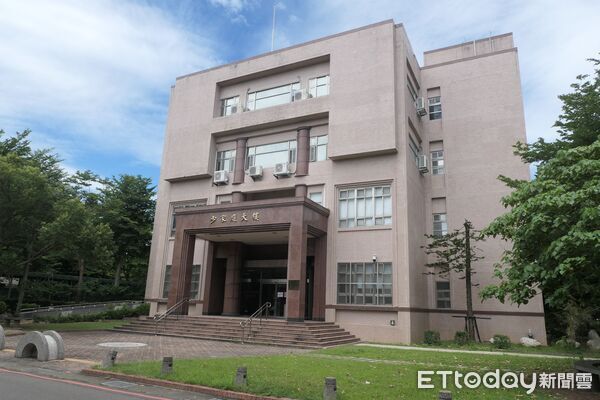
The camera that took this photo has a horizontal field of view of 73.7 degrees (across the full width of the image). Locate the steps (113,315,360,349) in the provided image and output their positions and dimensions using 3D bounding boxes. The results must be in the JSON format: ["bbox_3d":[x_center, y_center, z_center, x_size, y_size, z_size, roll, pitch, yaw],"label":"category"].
[{"bbox_3d":[-3.144,6.461,20.260,11.264,0.777,5.220,-5,-16,26],"label":"steps"}]

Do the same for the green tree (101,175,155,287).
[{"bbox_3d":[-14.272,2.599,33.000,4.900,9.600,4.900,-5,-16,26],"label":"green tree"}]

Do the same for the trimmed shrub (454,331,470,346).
[{"bbox_3d":[7.696,6.565,19.001,0.700,0.680,0.700,-5,-16,26],"label":"trimmed shrub"}]

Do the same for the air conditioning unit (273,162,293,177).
[{"bbox_3d":[-1.020,-1.821,23.577,0.800,0.600,0.330,-5,-16,26],"label":"air conditioning unit"}]

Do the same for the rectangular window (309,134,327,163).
[{"bbox_3d":[1.107,-2.975,23.315,1.400,1.559,0.130,-5,-16,26],"label":"rectangular window"}]

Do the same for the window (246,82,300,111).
[{"bbox_3d":[-1.831,-6.699,26.415,4.094,1.456,0.150,-5,-16,26],"label":"window"}]

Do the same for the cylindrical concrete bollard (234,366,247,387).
[{"bbox_3d":[-1.206,3.637,8.220,0.233,0.377,0.233,-5,-16,26],"label":"cylindrical concrete bollard"}]

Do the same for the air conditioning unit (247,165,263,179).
[{"bbox_3d":[-2.654,-1.739,24.405,0.780,0.600,0.330,-5,-16,26],"label":"air conditioning unit"}]

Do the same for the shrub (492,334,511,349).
[{"bbox_3d":[9.372,6.568,18.635,0.780,0.620,0.780,-5,-16,26],"label":"shrub"}]

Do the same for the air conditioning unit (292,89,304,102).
[{"bbox_3d":[-0.059,-6.494,25.146,0.780,0.600,0.300,-5,-16,26],"label":"air conditioning unit"}]

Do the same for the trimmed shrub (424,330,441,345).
[{"bbox_3d":[6.367,6.612,19.265,0.700,0.620,0.700,-5,-16,26],"label":"trimmed shrub"}]

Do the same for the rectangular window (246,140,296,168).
[{"bbox_3d":[-1.813,-2.885,25.991,3.898,1.612,0.116,-5,-16,26],"label":"rectangular window"}]

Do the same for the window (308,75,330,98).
[{"bbox_3d":[1.277,-6.765,24.216,1.420,1.380,0.130,-5,-16,26],"label":"window"}]

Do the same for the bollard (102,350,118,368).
[{"bbox_3d":[-4.461,3.749,9.419,0.230,0.370,0.230,24,-14,-18],"label":"bollard"}]

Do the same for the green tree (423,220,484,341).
[{"bbox_3d":[8.500,4.392,22.090,3.132,6.531,2.784,-5,-16,26],"label":"green tree"}]

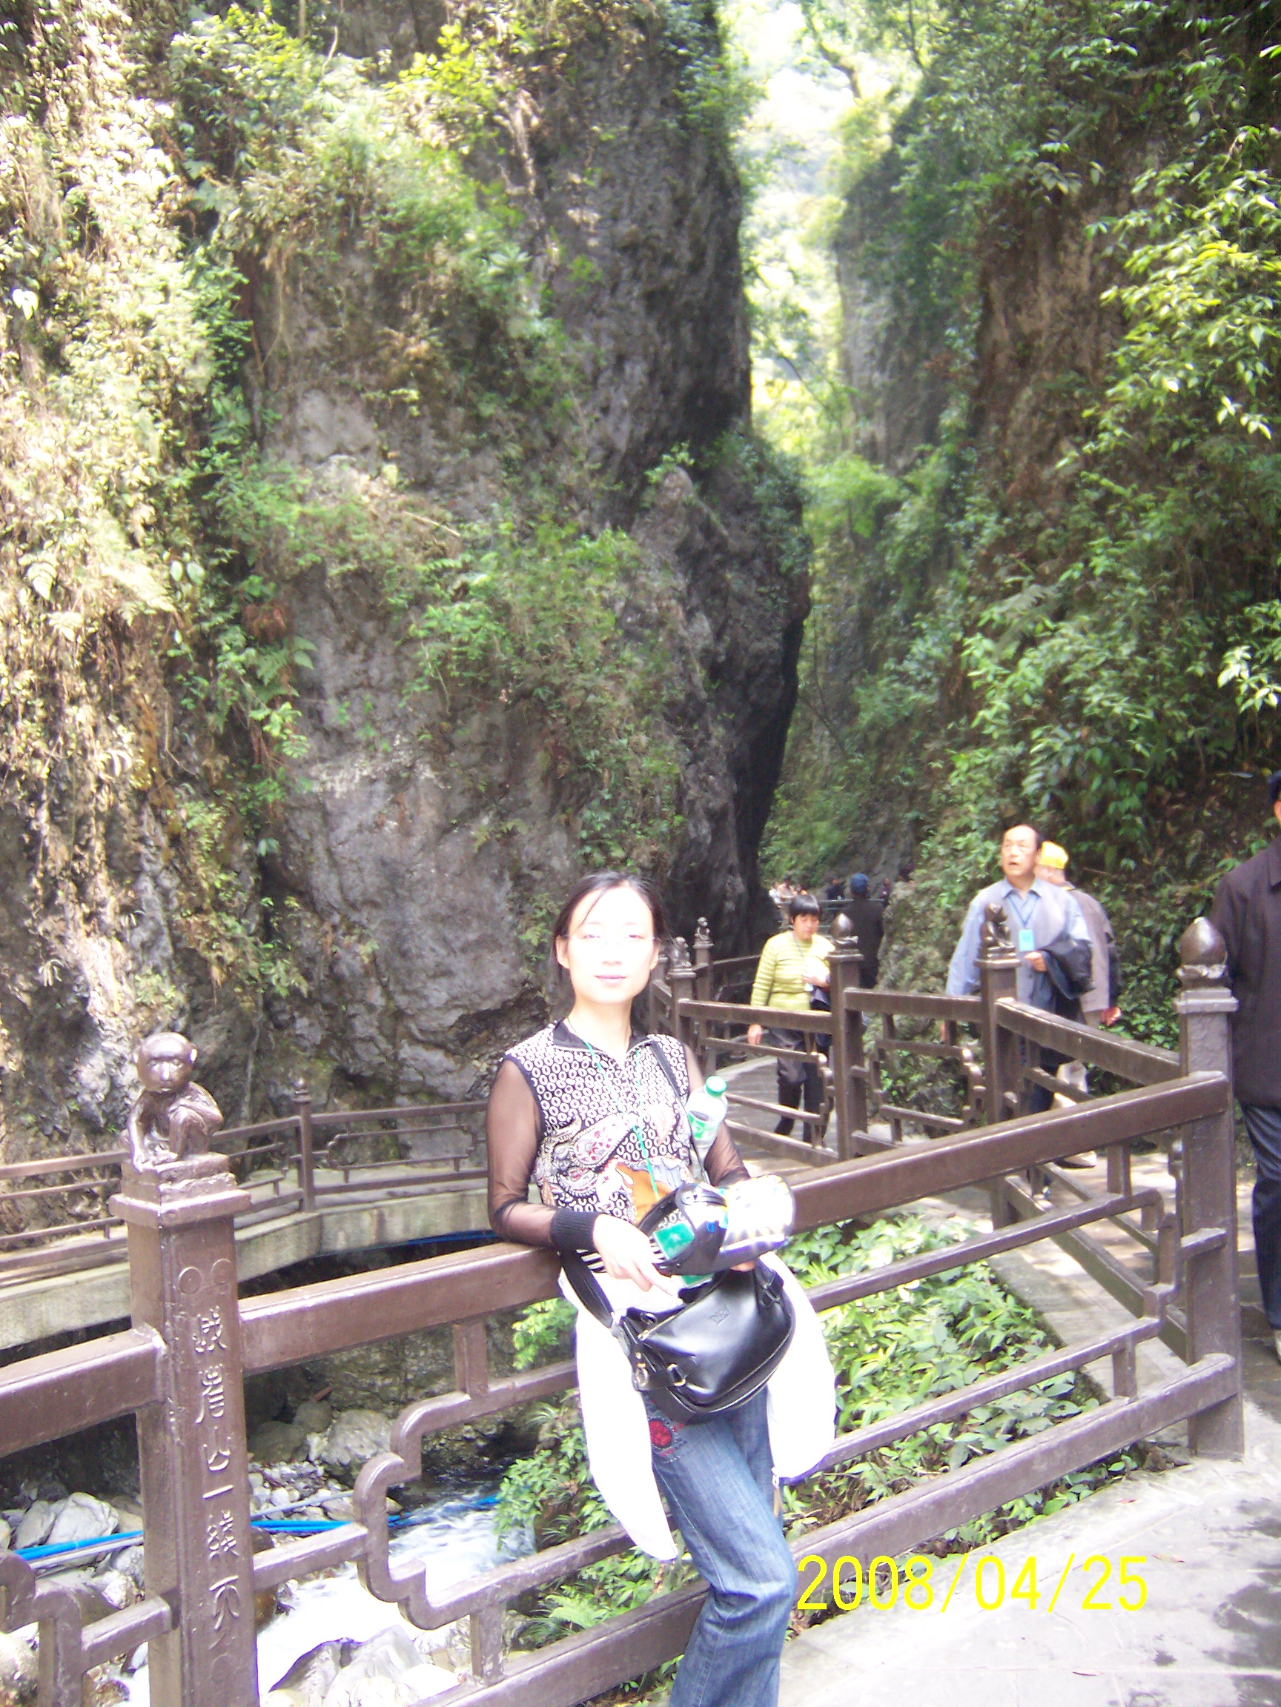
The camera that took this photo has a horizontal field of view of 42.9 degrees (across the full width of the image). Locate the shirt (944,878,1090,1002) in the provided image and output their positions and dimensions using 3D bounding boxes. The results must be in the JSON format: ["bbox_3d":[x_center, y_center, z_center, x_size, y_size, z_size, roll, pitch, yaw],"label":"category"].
[{"bbox_3d":[1.642,0.409,7.080,0.620,0.640,0.340,-2,2,5],"label":"shirt"}]

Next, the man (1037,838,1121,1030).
[{"bbox_3d":[2.260,0.784,8.500,0.430,1.670,0.470,0,3,44],"label":"man"}]

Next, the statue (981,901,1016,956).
[{"bbox_3d":[1.445,0.307,6.580,0.130,0.215,0.115,-1,2,34],"label":"statue"}]

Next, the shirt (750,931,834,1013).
[{"bbox_3d":[0.881,0.694,9.350,0.470,0.510,0.280,-3,2,-16],"label":"shirt"}]

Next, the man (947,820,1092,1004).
[{"bbox_3d":[1.666,0.703,7.120,0.630,1.660,0.440,-2,2,5],"label":"man"}]

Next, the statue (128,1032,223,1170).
[{"bbox_3d":[-0.691,0.366,2.420,0.112,0.192,0.115,-2,2,6],"label":"statue"}]

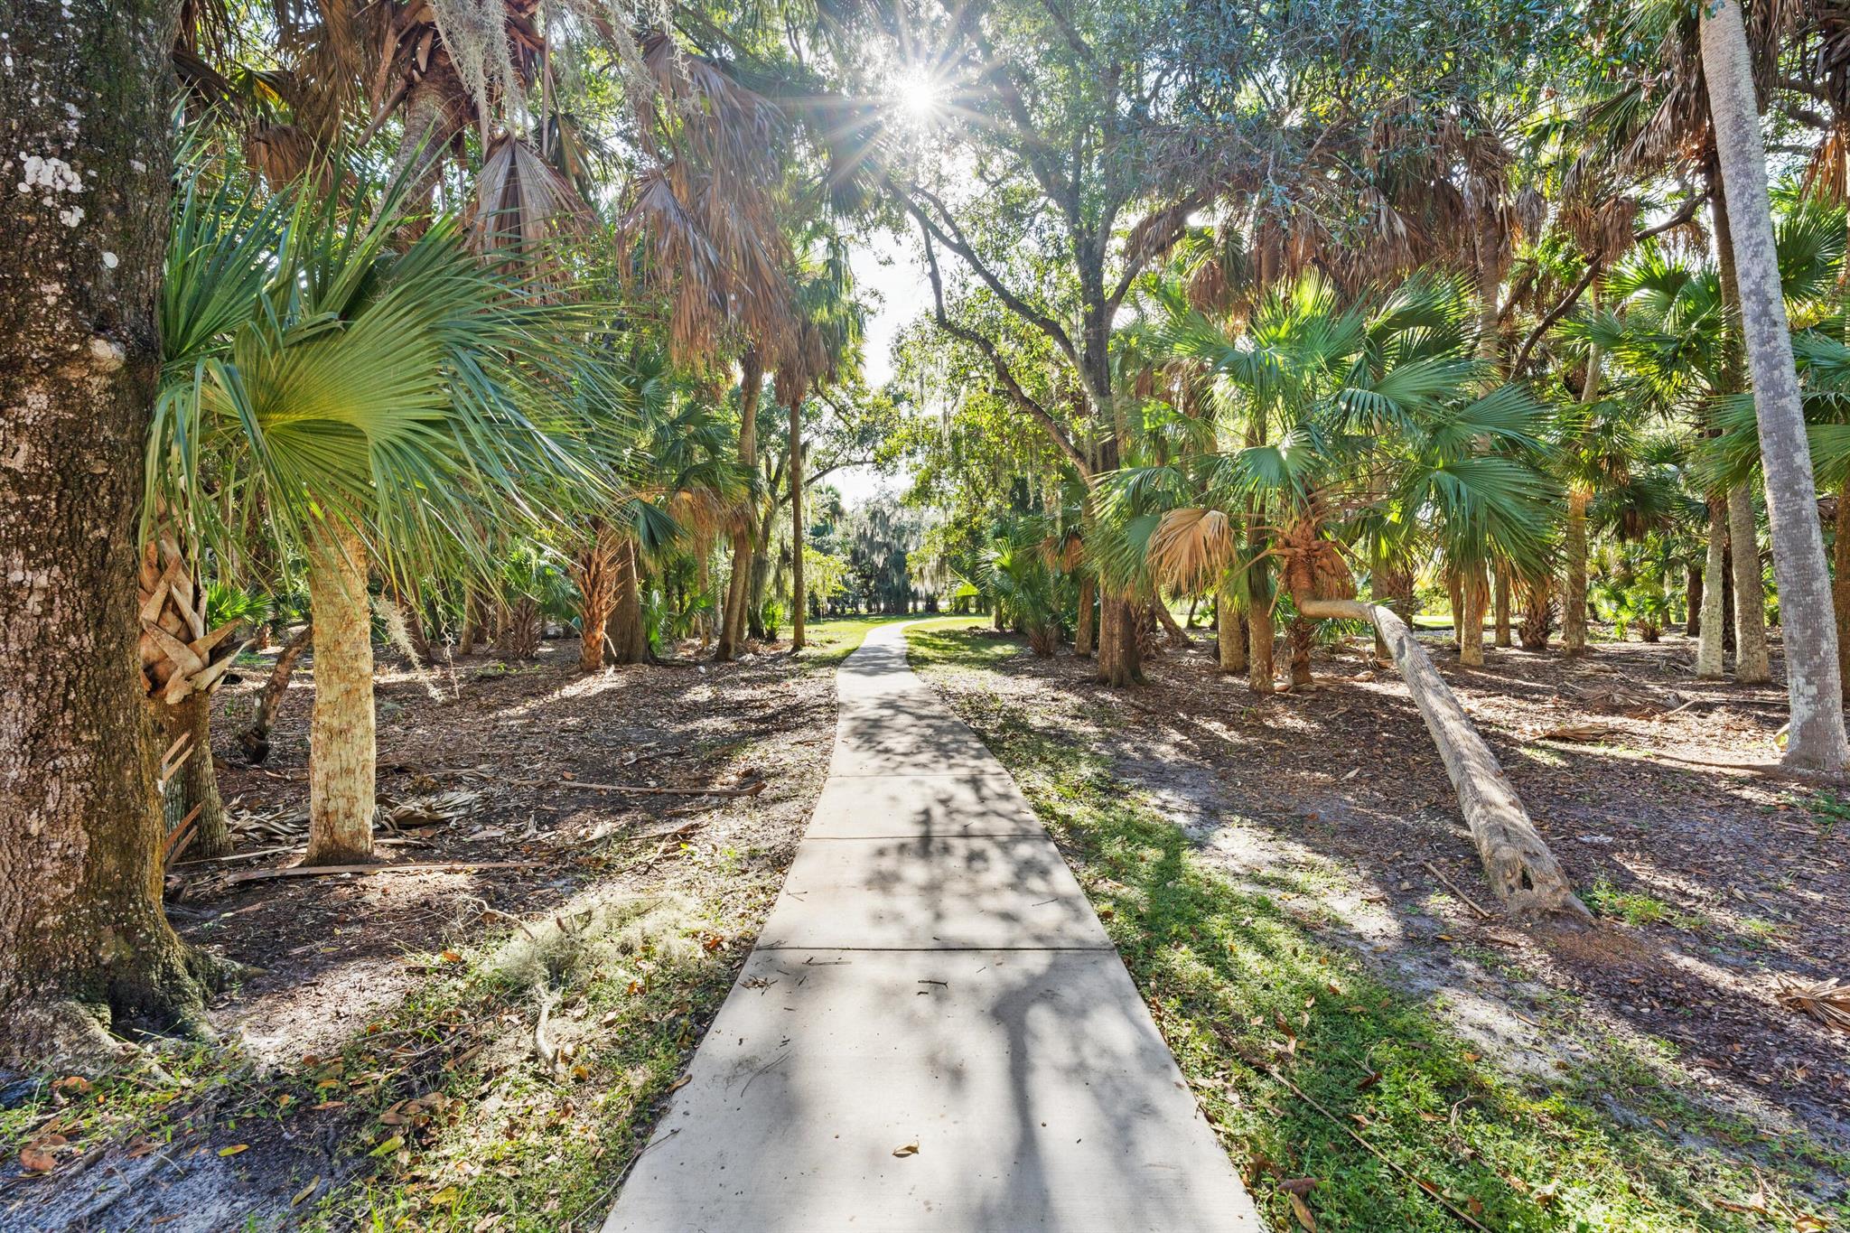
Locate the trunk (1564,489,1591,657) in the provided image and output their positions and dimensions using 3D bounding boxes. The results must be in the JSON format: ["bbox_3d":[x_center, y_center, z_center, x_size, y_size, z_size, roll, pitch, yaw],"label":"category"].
[{"bbox_3d":[19.337,-1.370,21.271,0.500,4.880,0.500,1,1,42],"label":"trunk"}]

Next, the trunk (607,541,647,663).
[{"bbox_3d":[-7.428,-0.387,17.881,0.950,3.180,0.950,0,1,-23],"label":"trunk"}]

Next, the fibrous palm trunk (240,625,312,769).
[{"bbox_3d":[-6.424,0.767,7.192,0.280,1.450,0.260,20,1,-39],"label":"fibrous palm trunk"}]

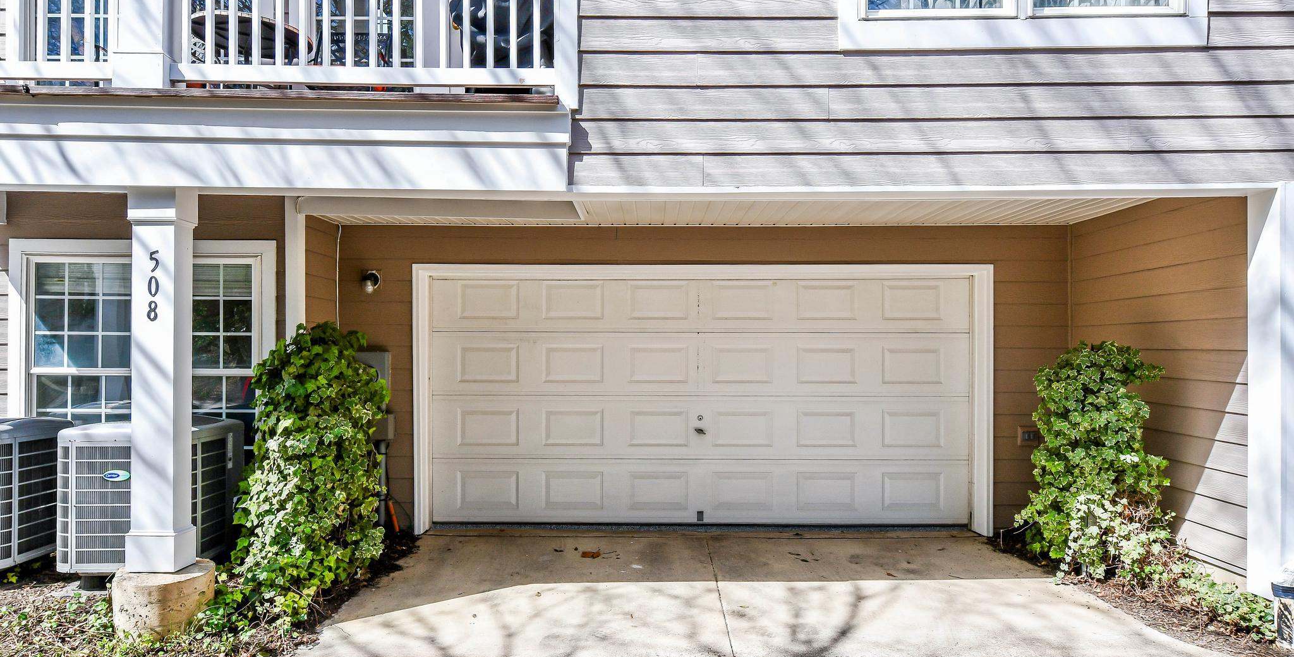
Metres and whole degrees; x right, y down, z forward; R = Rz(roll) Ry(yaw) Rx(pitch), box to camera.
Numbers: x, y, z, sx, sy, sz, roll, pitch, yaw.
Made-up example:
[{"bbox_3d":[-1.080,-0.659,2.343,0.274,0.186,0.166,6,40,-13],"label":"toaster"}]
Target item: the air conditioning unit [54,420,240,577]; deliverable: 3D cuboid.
[{"bbox_3d":[-3.080,1.000,4.800,0.770,0.880,0.770,0,0,2],"label":"air conditioning unit"}]

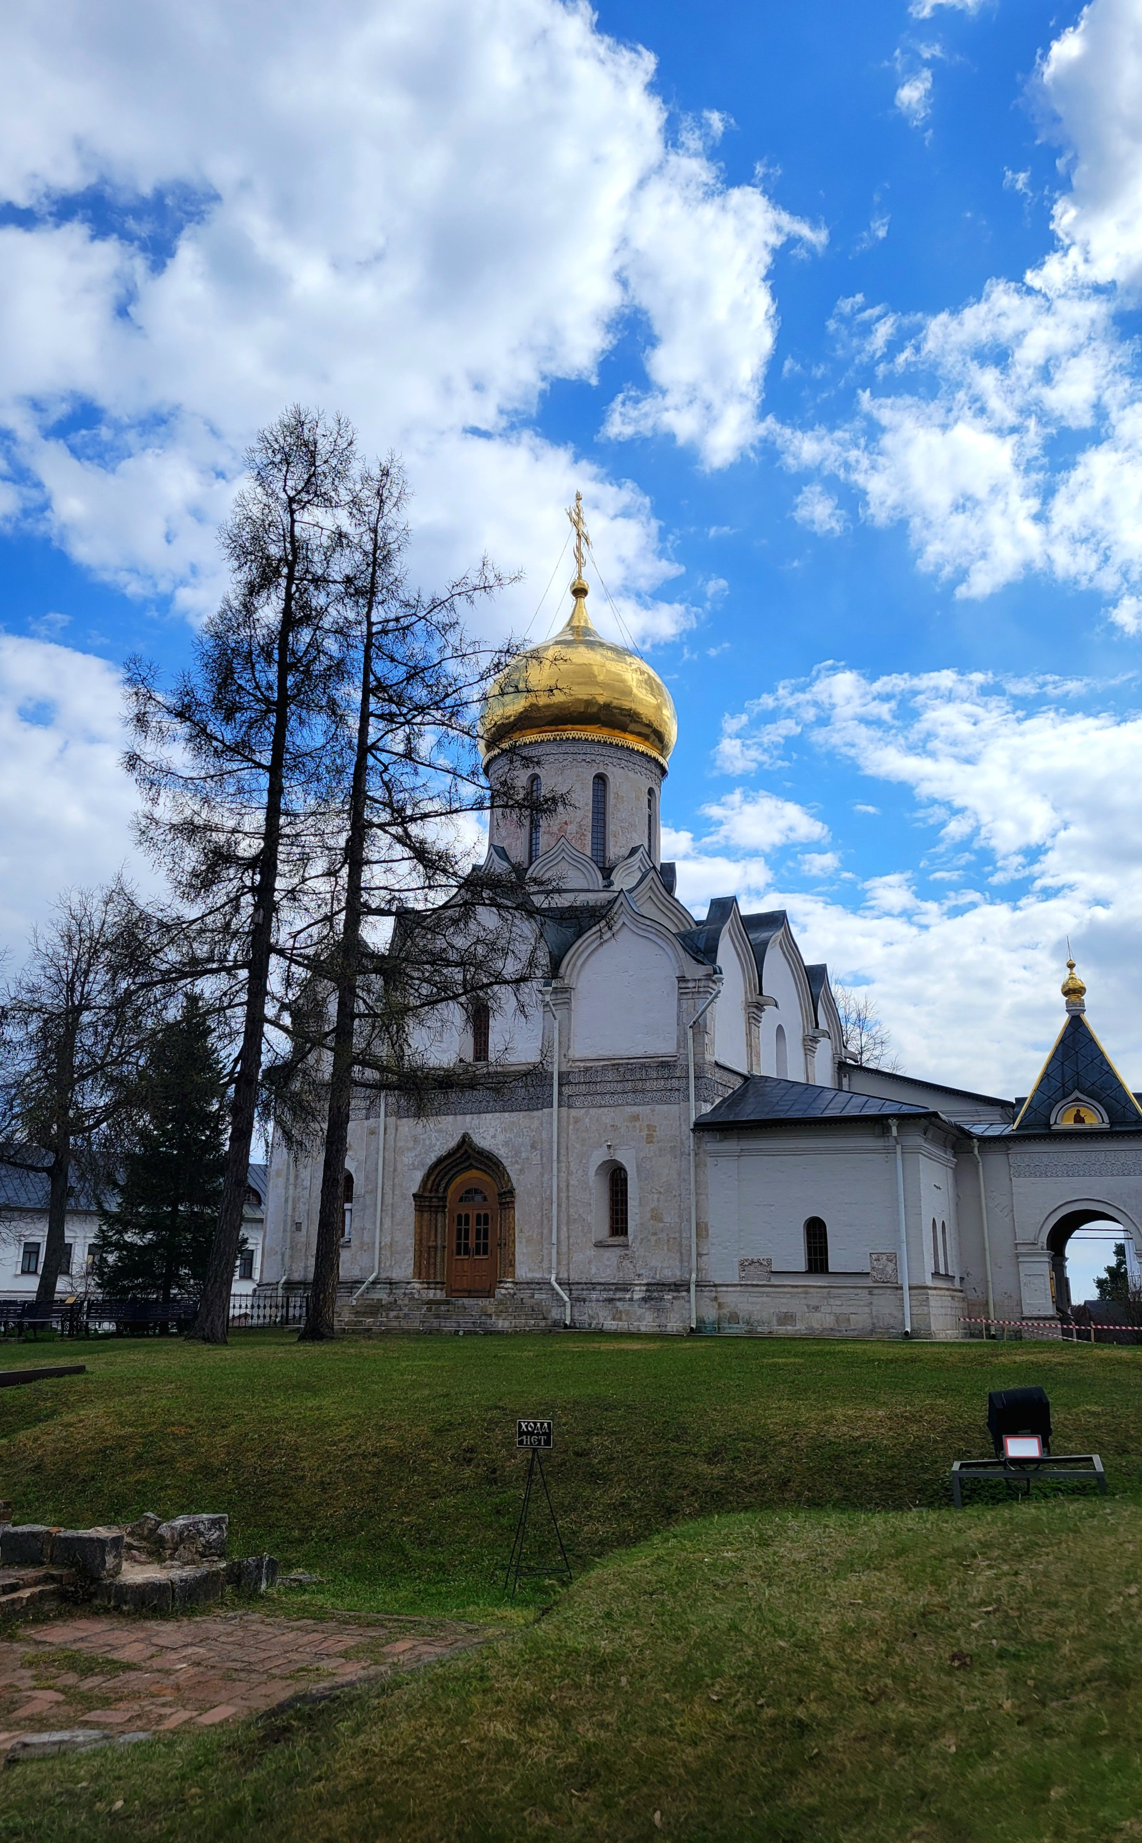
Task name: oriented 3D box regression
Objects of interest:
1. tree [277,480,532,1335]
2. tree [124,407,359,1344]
[{"bbox_3d":[-4.338,-1.695,37.716,7.100,25.100,6.600,0,-15,0],"label":"tree"},{"bbox_3d":[-8.784,-2.375,36.337,6.500,25.700,6.400,0,-15,0],"label":"tree"}]

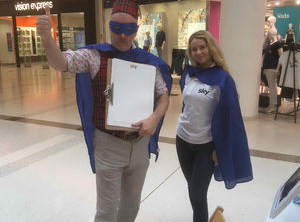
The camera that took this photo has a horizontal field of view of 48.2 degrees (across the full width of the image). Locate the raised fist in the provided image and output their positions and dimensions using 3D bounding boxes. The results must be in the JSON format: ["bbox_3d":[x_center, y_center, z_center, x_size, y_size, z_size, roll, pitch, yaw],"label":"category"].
[{"bbox_3d":[-0.515,-0.440,1.665,0.080,0.155,0.100,-3,12,-15],"label":"raised fist"}]

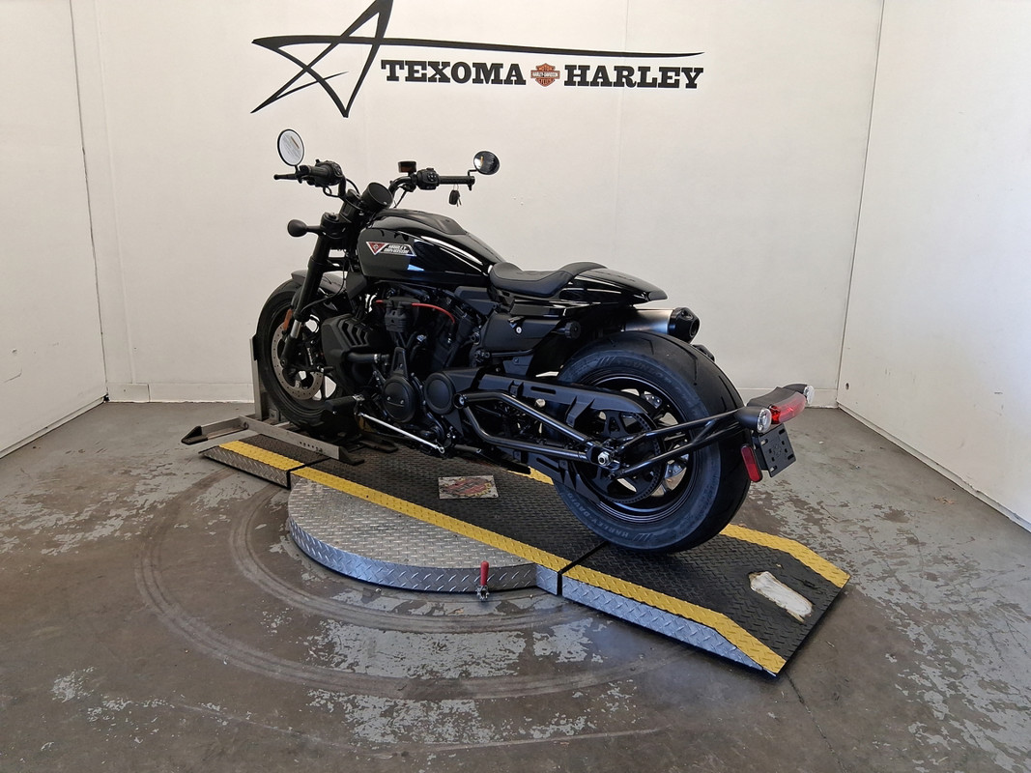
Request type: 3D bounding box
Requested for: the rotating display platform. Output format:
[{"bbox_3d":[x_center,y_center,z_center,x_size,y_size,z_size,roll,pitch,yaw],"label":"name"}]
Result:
[{"bbox_3d":[-0.182,0.389,2.772,2.478,0.075,1.220,12,19,36],"label":"rotating display platform"}]

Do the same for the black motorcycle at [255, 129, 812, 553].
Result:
[{"bbox_3d":[-0.182,-0.211,2.608,2.270,1.180,0.920,12,19,37],"label":"black motorcycle"}]

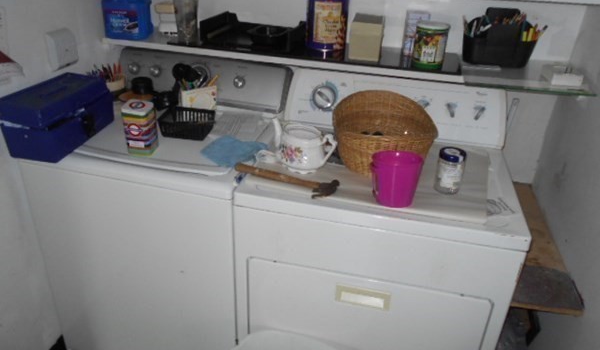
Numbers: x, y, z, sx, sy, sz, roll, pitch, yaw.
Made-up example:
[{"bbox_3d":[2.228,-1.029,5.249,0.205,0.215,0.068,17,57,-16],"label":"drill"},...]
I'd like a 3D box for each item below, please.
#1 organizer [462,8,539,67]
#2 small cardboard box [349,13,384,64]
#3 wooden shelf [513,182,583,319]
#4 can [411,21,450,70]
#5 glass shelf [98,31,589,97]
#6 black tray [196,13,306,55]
[{"bbox_3d":[0.646,-0.444,1.455,0.228,0.162,0.140,8,27,10],"label":"organizer"},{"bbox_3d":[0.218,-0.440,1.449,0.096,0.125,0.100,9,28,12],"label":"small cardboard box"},{"bbox_3d":[0.717,0.185,1.445,0.168,0.022,0.700,9,28,12],"label":"wooden shelf"},{"bbox_3d":[0.396,-0.391,1.366,0.095,0.128,0.095,10,28,14],"label":"can"},{"bbox_3d":[0.095,-0.408,1.538,1.540,0.024,0.365,9,28,12],"label":"glass shelf"},{"bbox_3d":[-0.157,-0.508,1.598,0.312,0.083,0.245,9,28,12],"label":"black tray"}]

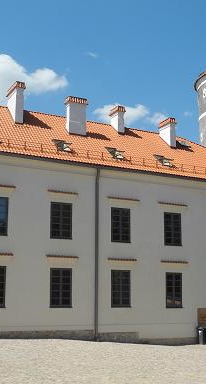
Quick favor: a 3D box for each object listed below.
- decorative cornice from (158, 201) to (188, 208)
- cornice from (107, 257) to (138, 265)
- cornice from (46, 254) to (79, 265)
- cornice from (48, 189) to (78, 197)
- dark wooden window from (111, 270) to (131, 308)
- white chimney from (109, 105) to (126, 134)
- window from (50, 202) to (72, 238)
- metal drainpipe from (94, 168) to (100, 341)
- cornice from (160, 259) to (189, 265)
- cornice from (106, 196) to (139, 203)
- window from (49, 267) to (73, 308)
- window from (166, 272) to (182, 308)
[{"bbox_3d":[4.478,0.854,35.931,2.145,0.247,0.250,6,-13,-28],"label":"decorative cornice"},{"bbox_3d":[1.018,3.674,29.745,1.683,0.300,0.220,6,-13,-28],"label":"cornice"},{"bbox_3d":[-2.032,3.355,28.127,1.720,0.320,0.220,6,-13,-28],"label":"cornice"},{"bbox_3d":[-2.229,0.134,31.416,1.850,0.330,0.250,6,-13,-27],"label":"cornice"},{"bbox_3d":[1.047,5.729,33.262,1.323,2.167,0.180,6,-13,-28],"label":"dark wooden window"},{"bbox_3d":[1.089,-5.055,40.583,0.660,1.992,1.200,6,-13,-28],"label":"white chimney"},{"bbox_3d":[-2.129,1.462,28.634,1.178,1.870,0.140,6,-13,-28],"label":"window"},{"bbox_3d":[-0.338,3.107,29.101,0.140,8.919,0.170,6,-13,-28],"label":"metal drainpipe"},{"bbox_3d":[4.022,3.979,31.341,1.795,0.260,0.220,6,-13,-28],"label":"cornice"},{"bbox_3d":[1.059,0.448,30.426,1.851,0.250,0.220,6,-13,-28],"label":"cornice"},{"bbox_3d":[-2.264,5.231,30.531,1.300,2.086,0.150,6,-13,-27],"label":"window"},{"bbox_3d":[4.420,6.089,35.034,1.323,2.167,0.180,6,-13,-28],"label":"window"}]

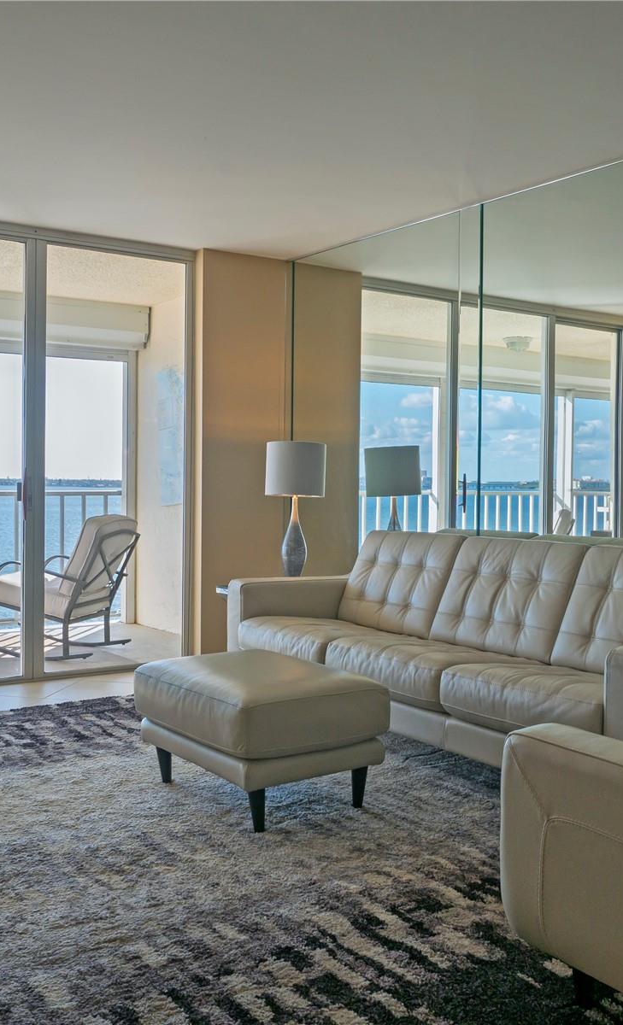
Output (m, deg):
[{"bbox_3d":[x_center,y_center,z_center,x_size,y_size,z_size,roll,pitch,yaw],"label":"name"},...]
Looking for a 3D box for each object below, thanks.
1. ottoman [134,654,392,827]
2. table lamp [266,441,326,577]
[{"bbox_3d":[-0.184,0.750,3.483,0.545,0.440,0.755,-1,2,-35],"label":"ottoman"},{"bbox_3d":[-0.090,0.000,5.676,0.330,0.780,0.330,0,2,0],"label":"table lamp"}]

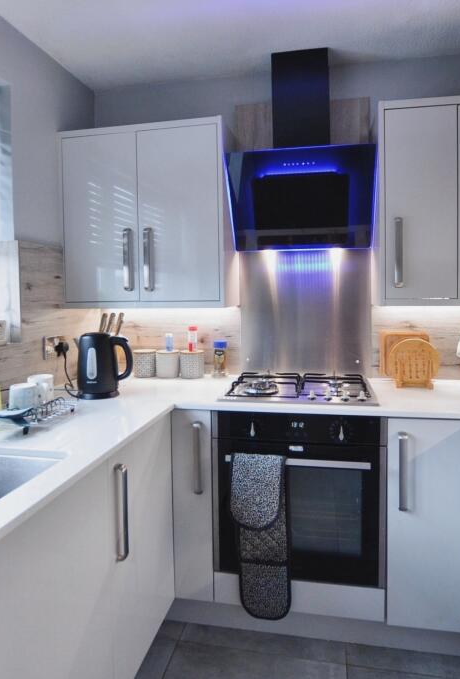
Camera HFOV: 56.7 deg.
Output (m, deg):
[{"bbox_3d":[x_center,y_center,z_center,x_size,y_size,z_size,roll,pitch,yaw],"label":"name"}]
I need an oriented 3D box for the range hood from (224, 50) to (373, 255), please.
[{"bbox_3d":[0.304,-0.791,1.821,0.597,0.790,0.311,1,5,11],"label":"range hood"}]

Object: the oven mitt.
[{"bbox_3d":[0.108,0.675,1.462,0.205,0.577,0.070,1,5,11],"label":"oven mitt"}]

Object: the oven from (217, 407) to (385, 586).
[{"bbox_3d":[0.282,0.531,1.726,0.597,0.597,0.570,1,5,11],"label":"oven"}]

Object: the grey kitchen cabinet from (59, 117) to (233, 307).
[{"bbox_3d":[-0.361,-0.534,1.971,0.745,0.770,0.326,1,5,11],"label":"grey kitchen cabinet"}]

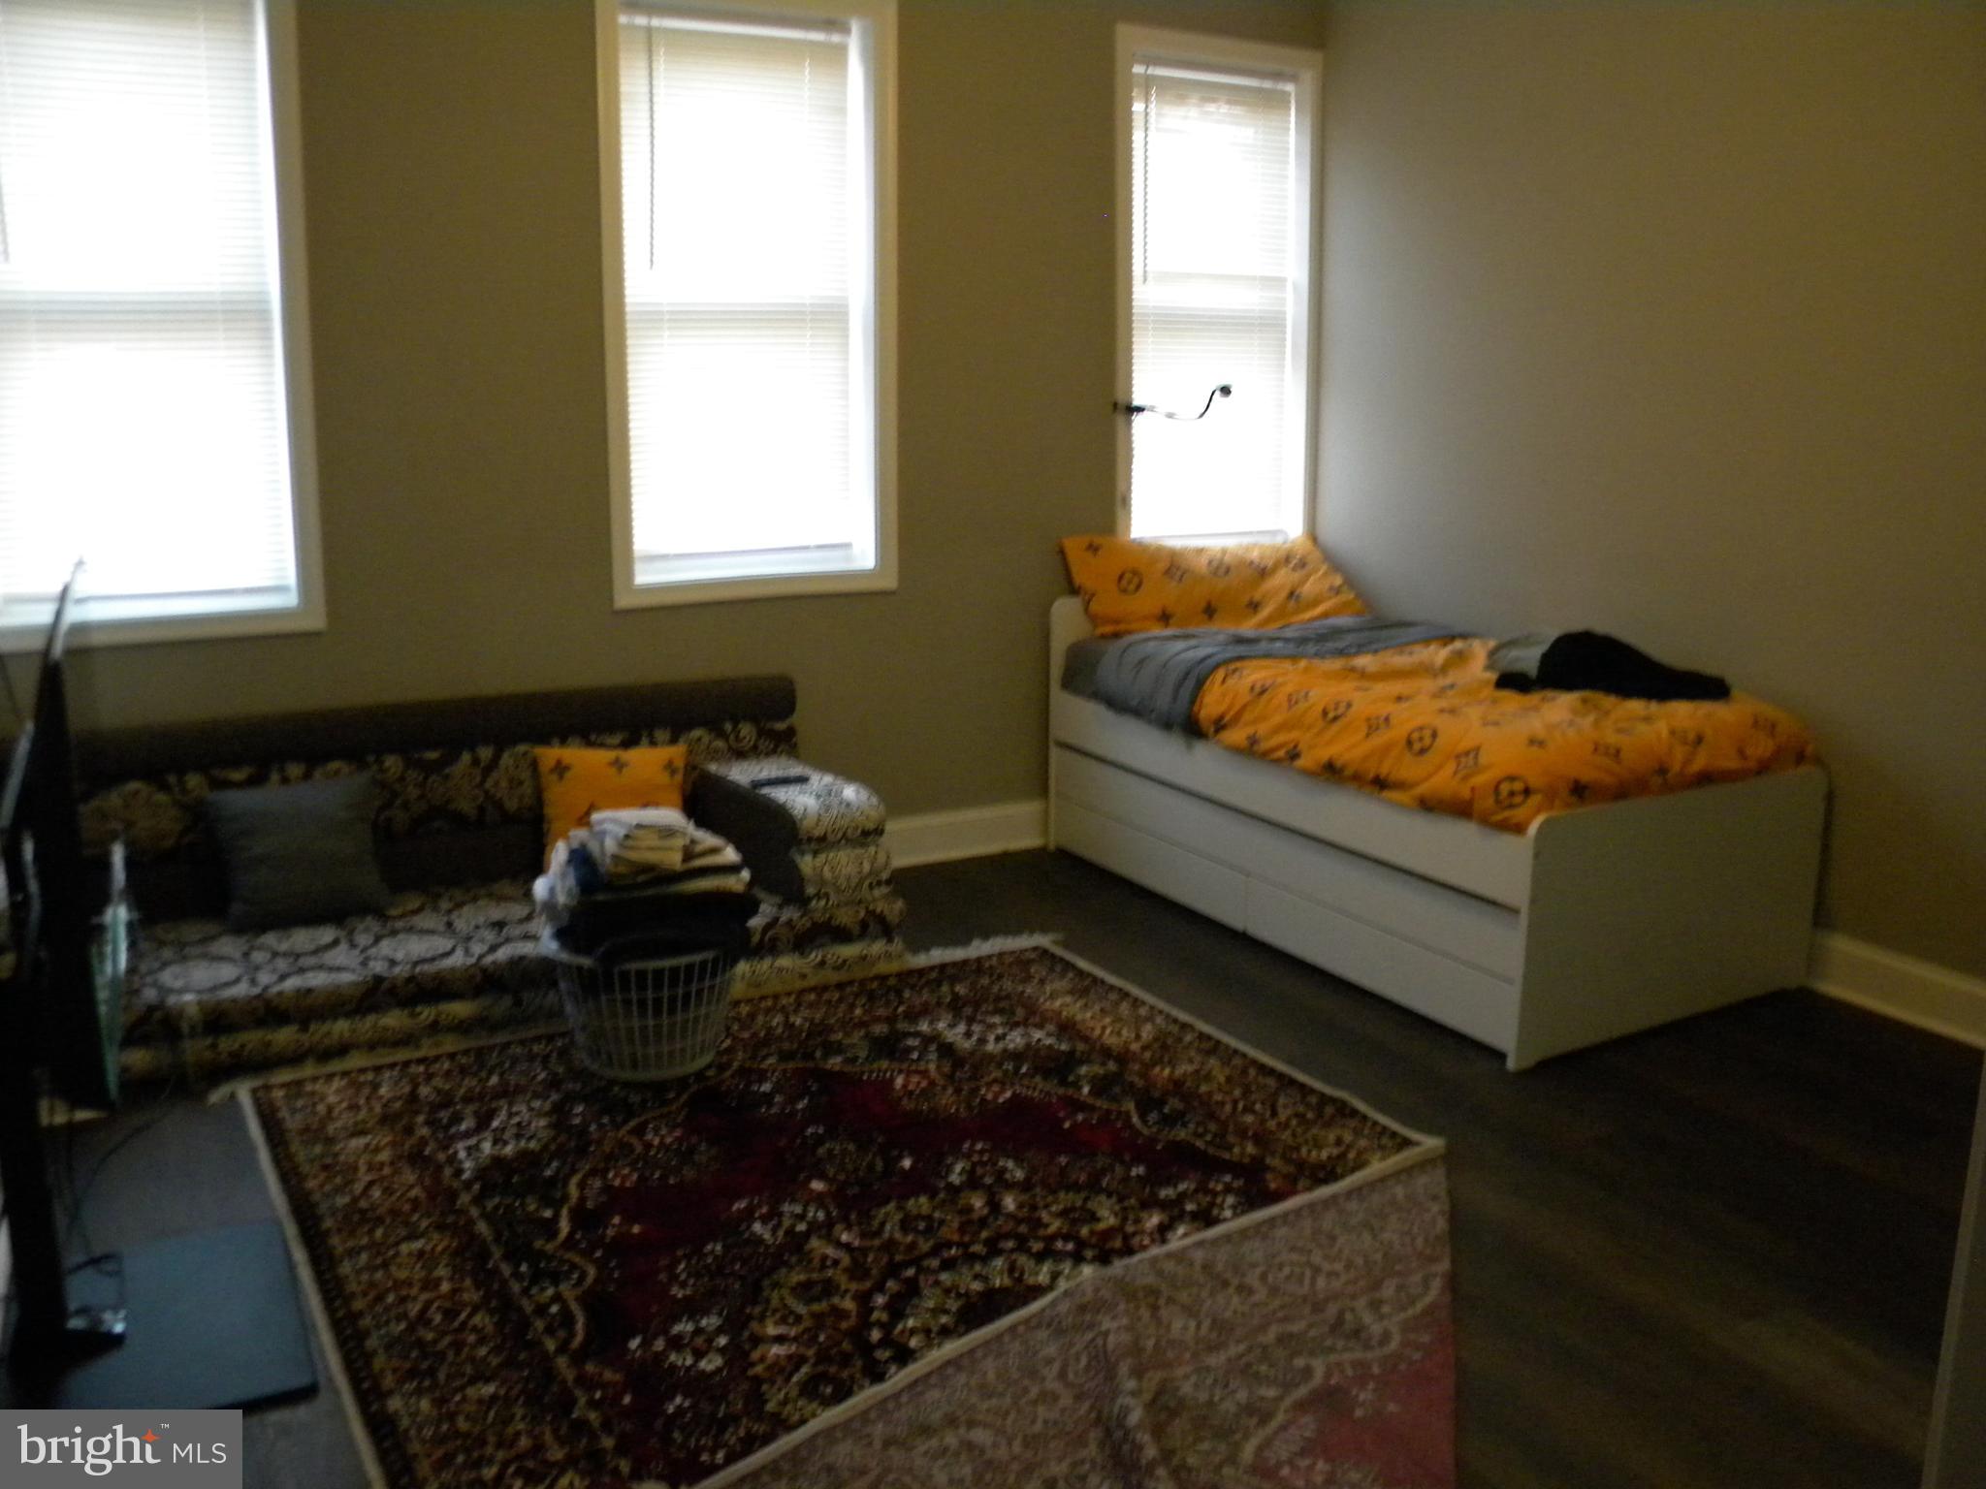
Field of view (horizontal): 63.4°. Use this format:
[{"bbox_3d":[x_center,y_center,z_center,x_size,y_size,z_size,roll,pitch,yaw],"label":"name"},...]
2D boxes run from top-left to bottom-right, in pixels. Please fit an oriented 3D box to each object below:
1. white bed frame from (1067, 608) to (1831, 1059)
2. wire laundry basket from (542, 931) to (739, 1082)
[{"bbox_3d":[1.120,0.019,4.543,1.035,0.950,1.970,-7,14,-29],"label":"white bed frame"},{"bbox_3d":[-0.772,0.558,3.570,0.425,0.275,0.420,0,12,0],"label":"wire laundry basket"}]

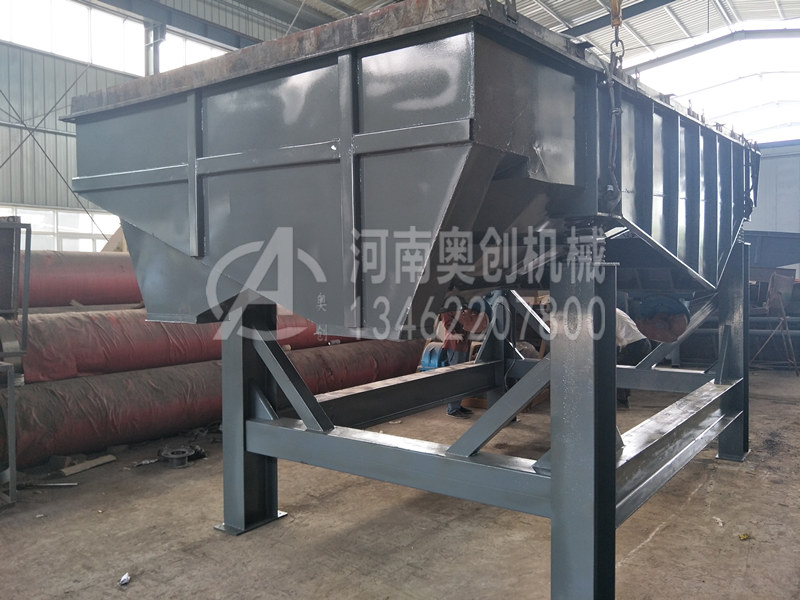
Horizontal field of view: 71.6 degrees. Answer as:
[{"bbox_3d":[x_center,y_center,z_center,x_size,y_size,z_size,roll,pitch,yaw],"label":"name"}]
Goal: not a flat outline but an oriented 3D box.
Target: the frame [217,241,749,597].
[{"bbox_3d":[1.020,0.530,4.570,2.600,1.950,3.850,0,1,40],"label":"frame"}]

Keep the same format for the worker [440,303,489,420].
[{"bbox_3d":[0.730,0.710,7.200,0.500,1.620,0.500,-1,0,14],"label":"worker"}]

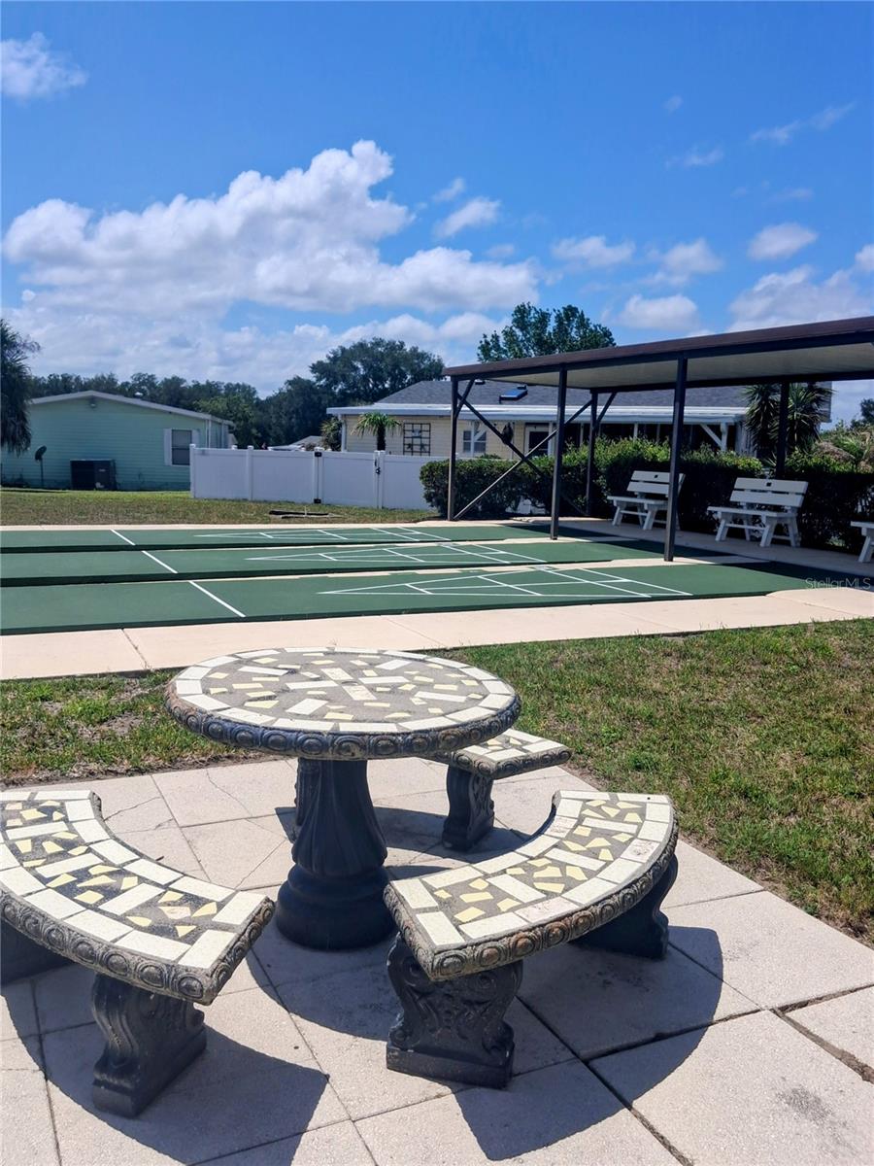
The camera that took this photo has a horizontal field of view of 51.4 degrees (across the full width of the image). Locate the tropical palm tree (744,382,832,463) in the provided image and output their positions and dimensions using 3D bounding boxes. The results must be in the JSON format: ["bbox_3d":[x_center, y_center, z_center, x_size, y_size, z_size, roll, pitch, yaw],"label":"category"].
[{"bbox_3d":[7.322,-2.765,19.101,1.800,3.200,1.800,5,9,20],"label":"tropical palm tree"}]

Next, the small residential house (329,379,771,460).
[{"bbox_3d":[4.768,-4.922,30.407,14.300,3.950,8.800,6,9,23],"label":"small residential house"}]

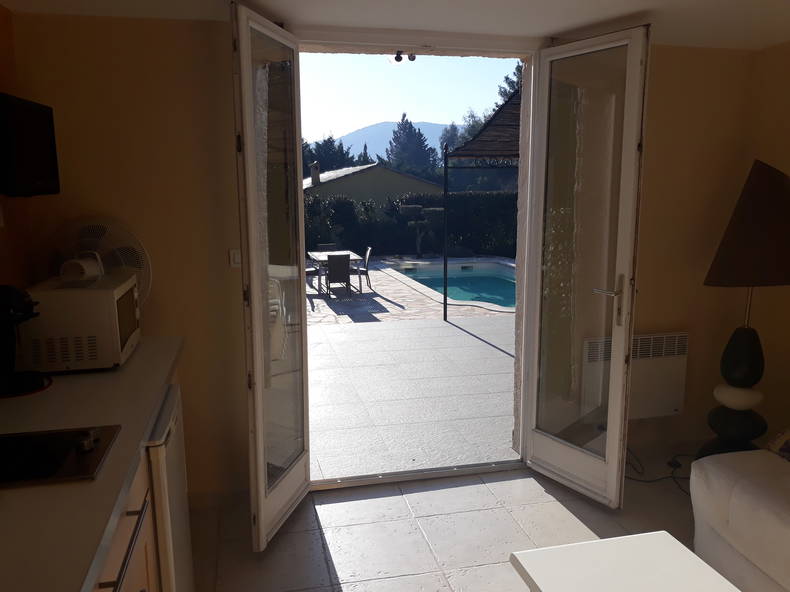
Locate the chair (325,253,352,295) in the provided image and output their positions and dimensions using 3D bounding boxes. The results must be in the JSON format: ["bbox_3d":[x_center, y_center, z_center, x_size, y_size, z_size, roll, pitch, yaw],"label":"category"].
[{"bbox_3d":[-1.101,-0.404,12.062,0.451,0.850,0.560,-2,8,-13],"label":"chair"}]

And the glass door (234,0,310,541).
[{"bbox_3d":[-0.498,-0.044,2.615,0.050,2.107,0.549,2,8,12],"label":"glass door"}]

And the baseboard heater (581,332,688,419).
[{"bbox_3d":[1.355,0.458,3.502,0.645,0.477,0.085,-2,8,-15],"label":"baseboard heater"}]

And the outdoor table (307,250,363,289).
[{"bbox_3d":[-1.311,-0.515,13.406,0.969,0.697,2.125,-2,8,-13],"label":"outdoor table"}]

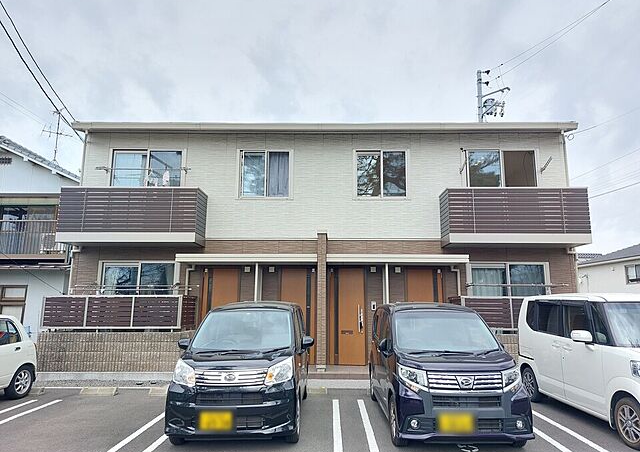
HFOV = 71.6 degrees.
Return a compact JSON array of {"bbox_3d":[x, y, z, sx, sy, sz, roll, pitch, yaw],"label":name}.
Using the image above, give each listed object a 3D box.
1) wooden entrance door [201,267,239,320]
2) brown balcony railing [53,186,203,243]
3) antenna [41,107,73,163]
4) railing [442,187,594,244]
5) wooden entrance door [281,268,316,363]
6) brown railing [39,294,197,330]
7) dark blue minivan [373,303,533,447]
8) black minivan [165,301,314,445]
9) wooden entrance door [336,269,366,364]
[{"bbox_3d":[-2.336,2.112,10.463,0.872,2.210,0.080,0,-10,1],"label":"wooden entrance door"},{"bbox_3d":[-4.344,-0.181,10.478,3.159,1.272,0.850,0,-10,1],"label":"brown balcony railing"},{"bbox_3d":[-9.052,-3.138,15.300,0.900,1.750,1.050,8,-13,-36],"label":"antenna"},{"bbox_3d":[4.472,-0.167,10.351,3.132,1.256,0.850,0,-10,1],"label":"railing"},{"bbox_3d":[-0.509,2.112,10.437,0.846,2.216,0.080,0,-10,1],"label":"wooden entrance door"},{"bbox_3d":[-4.398,1.916,9.821,3.010,0.726,0.900,0,-10,1],"label":"brown railing"},{"bbox_3d":[1.601,1.905,6.247,1.500,1.637,3.410,0,-10,1],"label":"dark blue minivan"},{"bbox_3d":[-0.971,1.906,6.341,1.500,1.637,3.410,0,-10,1],"label":"black minivan"},{"bbox_3d":[0.665,2.115,10.420,0.846,2.224,0.080,0,-10,1],"label":"wooden entrance door"}]

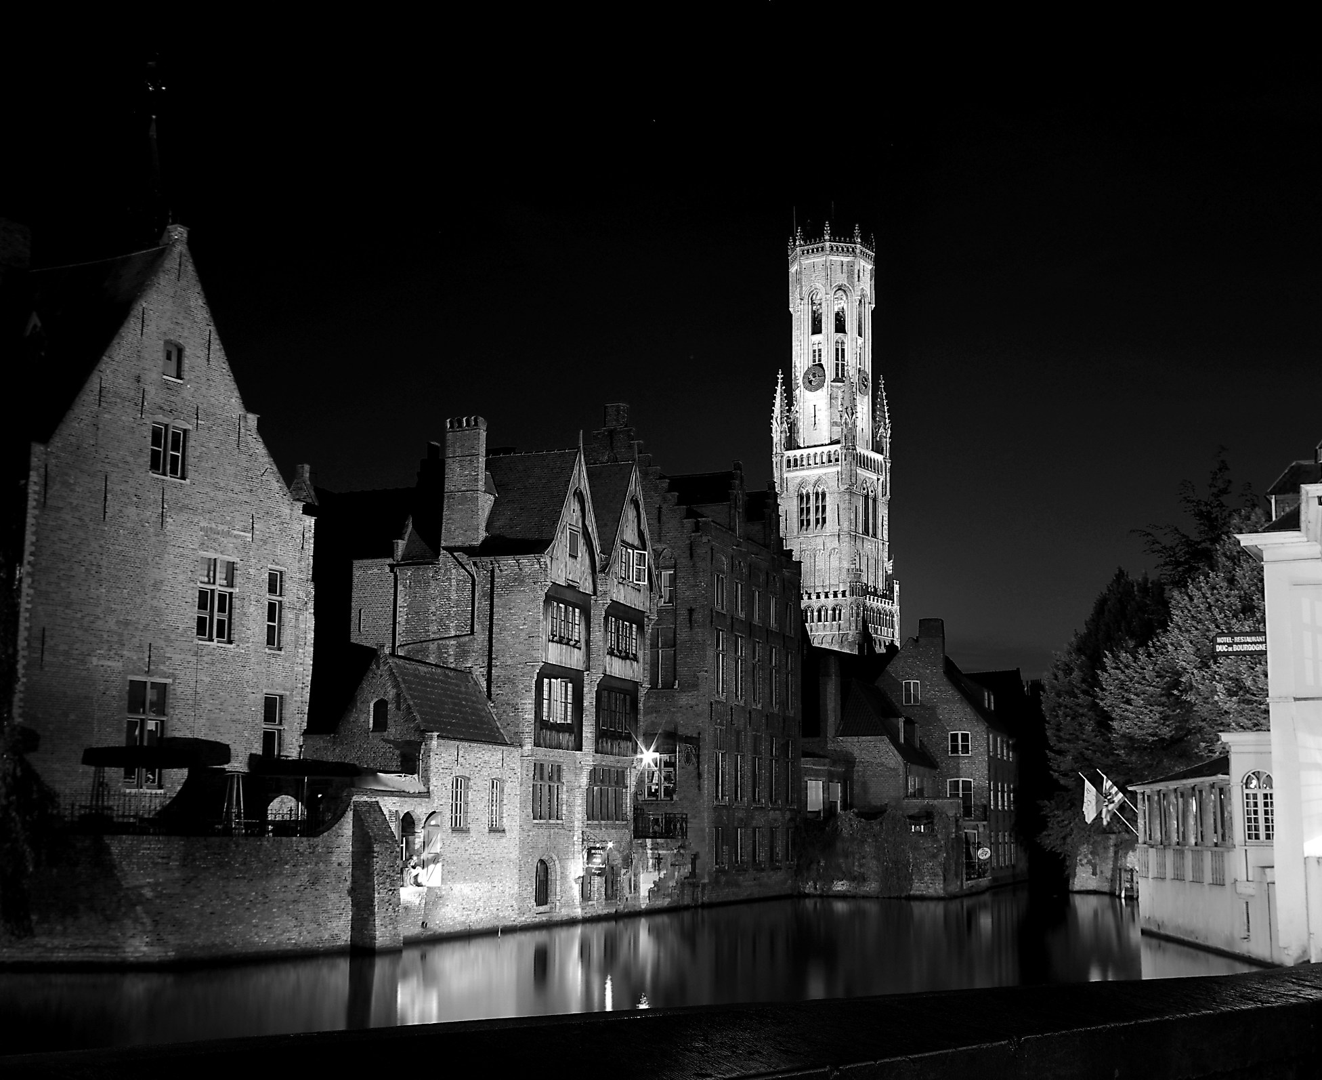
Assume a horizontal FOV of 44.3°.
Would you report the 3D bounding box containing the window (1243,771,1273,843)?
[{"bbox_3d":[15.810,7.010,42.777,0.954,1.891,0.200,-1,-10,10],"label":"window"}]

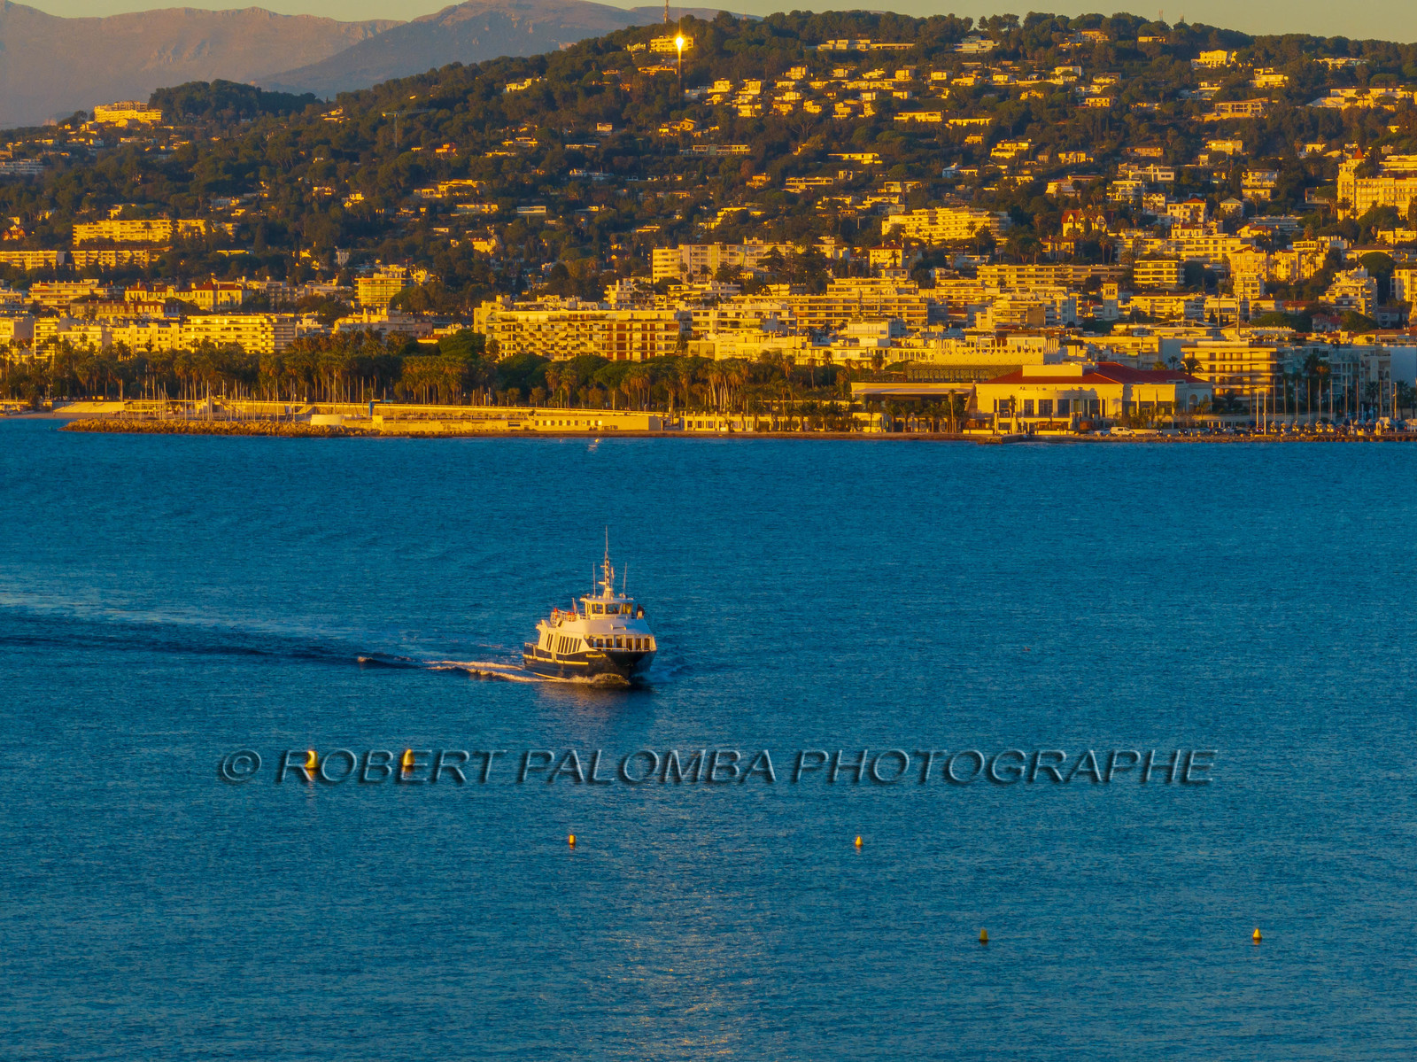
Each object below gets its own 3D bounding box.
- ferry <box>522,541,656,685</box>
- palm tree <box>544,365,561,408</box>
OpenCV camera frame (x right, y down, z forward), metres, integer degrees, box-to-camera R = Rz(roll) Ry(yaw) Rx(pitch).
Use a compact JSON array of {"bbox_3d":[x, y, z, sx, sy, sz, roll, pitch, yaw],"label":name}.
[{"bbox_3d":[-10.075,6.587,585.000,6.700,12.400,20.500,-1,2,-20],"label":"ferry"},{"bbox_3d":[-41.313,-38.380,1750.000,4.700,11.500,4.700,0,2,0],"label":"palm tree"}]

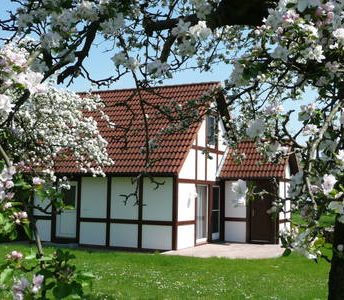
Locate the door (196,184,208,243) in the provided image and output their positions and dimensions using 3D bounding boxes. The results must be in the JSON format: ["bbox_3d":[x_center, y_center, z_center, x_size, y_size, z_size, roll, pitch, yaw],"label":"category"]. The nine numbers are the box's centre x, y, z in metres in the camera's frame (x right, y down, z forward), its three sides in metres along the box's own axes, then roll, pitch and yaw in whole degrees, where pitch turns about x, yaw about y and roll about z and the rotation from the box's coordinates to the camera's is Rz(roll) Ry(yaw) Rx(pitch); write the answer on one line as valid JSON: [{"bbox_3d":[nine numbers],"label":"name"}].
[{"bbox_3d":[1.097,2.265,18.482,0.110,2.080,1.080,-1,-5,26],"label":"door"}]

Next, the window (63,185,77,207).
[{"bbox_3d":[-3.644,1.647,18.428,0.630,0.840,0.090,-1,-5,26],"label":"window"}]

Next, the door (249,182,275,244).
[{"bbox_3d":[3.436,2.372,19.810,1.020,2.240,0.110,-1,-5,26],"label":"door"}]

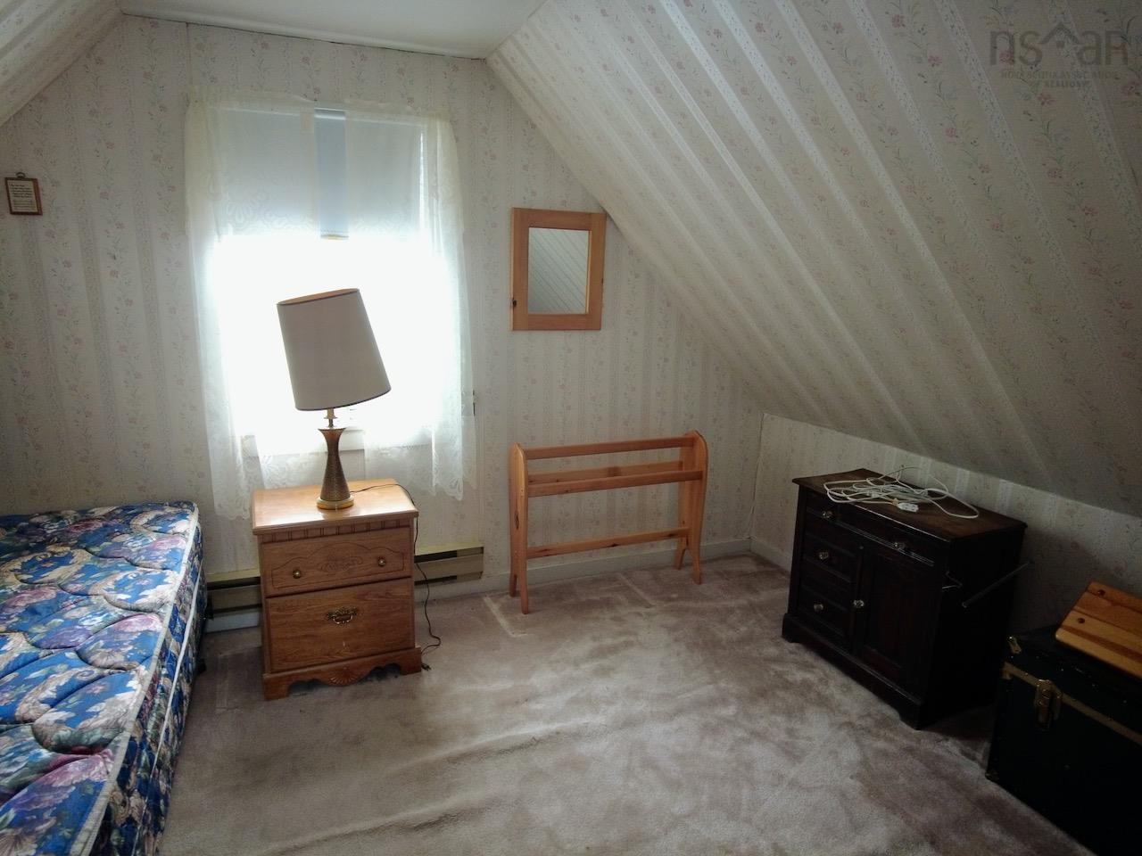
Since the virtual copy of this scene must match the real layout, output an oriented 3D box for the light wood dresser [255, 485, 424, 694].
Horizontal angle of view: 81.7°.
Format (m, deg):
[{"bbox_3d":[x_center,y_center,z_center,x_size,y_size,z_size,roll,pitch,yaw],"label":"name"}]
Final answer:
[{"bbox_3d":[-0.909,0.592,2.581,0.551,0.638,0.461,-4,13,-24],"label":"light wood dresser"}]

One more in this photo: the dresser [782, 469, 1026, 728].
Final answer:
[{"bbox_3d":[1.233,0.611,2.552,0.407,0.686,0.708,-4,13,-23],"label":"dresser"}]

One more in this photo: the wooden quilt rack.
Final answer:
[{"bbox_3d":[0.187,0.419,3.175,0.937,0.778,0.210,-3,12,-21],"label":"wooden quilt rack"}]

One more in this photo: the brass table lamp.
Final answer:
[{"bbox_3d":[-0.847,-0.102,2.410,0.365,0.794,0.343,-3,12,-21],"label":"brass table lamp"}]

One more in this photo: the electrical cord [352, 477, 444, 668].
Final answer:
[{"bbox_3d":[-0.697,0.571,2.666,0.307,0.643,0.315,-3,12,-21],"label":"electrical cord"}]

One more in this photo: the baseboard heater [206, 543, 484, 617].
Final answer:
[{"bbox_3d":[-0.989,0.669,2.913,1.224,0.166,0.074,-3,12,-21],"label":"baseboard heater"}]

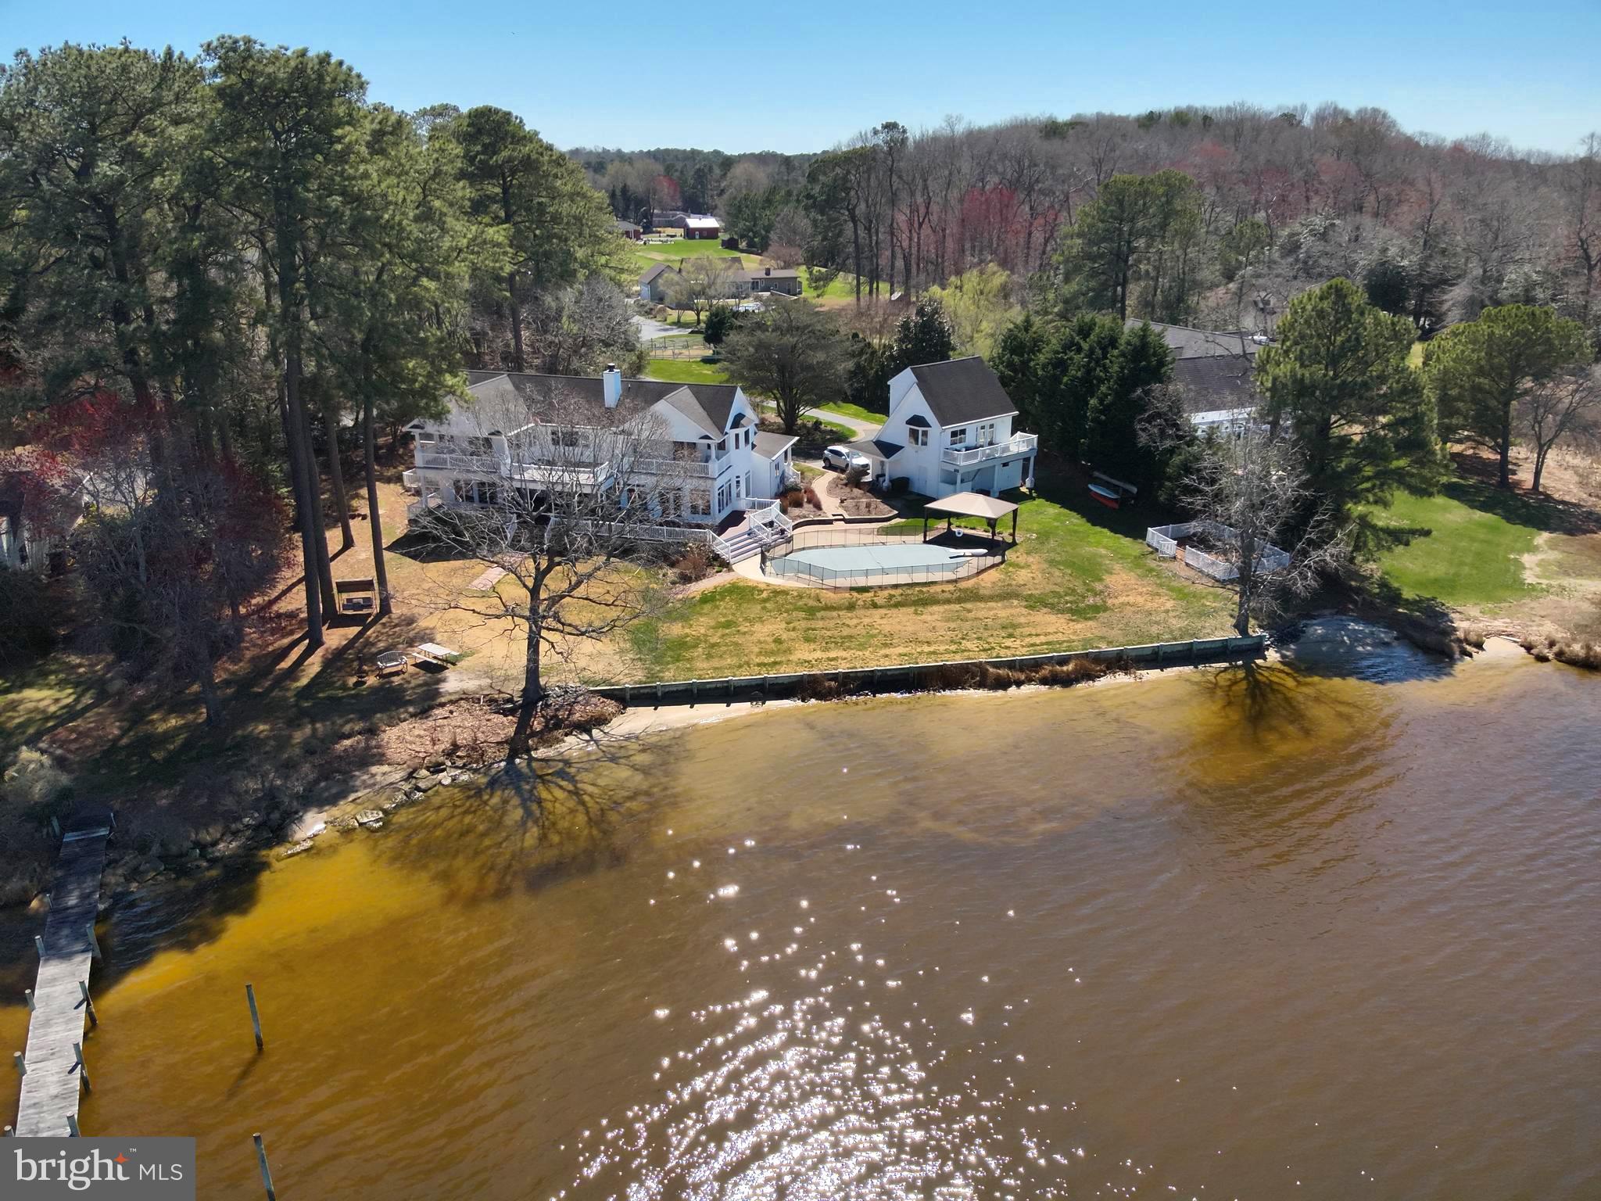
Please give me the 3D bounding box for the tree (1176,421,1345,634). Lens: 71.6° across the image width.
[{"bbox_3d":[24.600,-3.431,59.637,8.600,11.400,8.400,0,22,0],"label":"tree"}]

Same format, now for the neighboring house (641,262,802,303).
[{"bbox_3d":[-13.800,-57.253,196.327,27.500,6.100,12.000,-6,23,-14],"label":"neighboring house"}]

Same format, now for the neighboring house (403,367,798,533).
[{"bbox_3d":[-14.506,-12.407,82.455,25.000,9.800,14.000,5,23,13],"label":"neighboring house"}]

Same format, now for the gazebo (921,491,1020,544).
[{"bbox_3d":[11.600,-5.586,75.156,5.000,3.200,3.400,12,25,28],"label":"gazebo"}]

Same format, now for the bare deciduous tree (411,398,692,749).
[{"bbox_3d":[-11.500,-2.058,52.213,11.800,14.800,11.500,0,22,0],"label":"bare deciduous tree"}]

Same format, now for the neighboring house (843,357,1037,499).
[{"bbox_3d":[11.145,-13.360,84.821,10.000,9.000,10.000,-15,26,-33],"label":"neighboring house"}]

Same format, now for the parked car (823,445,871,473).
[{"bbox_3d":[3.700,-11.197,87.881,1.880,1.700,4.650,-16,27,-35],"label":"parked car"}]

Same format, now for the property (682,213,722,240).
[{"bbox_3d":[-27.700,-103.812,309.637,9.200,5.200,7.500,-5,22,-11],"label":"property"}]

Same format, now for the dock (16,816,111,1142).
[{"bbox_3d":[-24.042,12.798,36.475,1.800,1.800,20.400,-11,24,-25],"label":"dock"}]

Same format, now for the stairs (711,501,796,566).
[{"bbox_3d":[-3.150,-4.385,73.915,1.900,1.900,5.600,20,29,40],"label":"stairs"}]

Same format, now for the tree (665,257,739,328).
[{"bbox_3d":[-14.500,-44.303,158.960,9.800,9.400,9.500,0,22,0],"label":"tree"}]

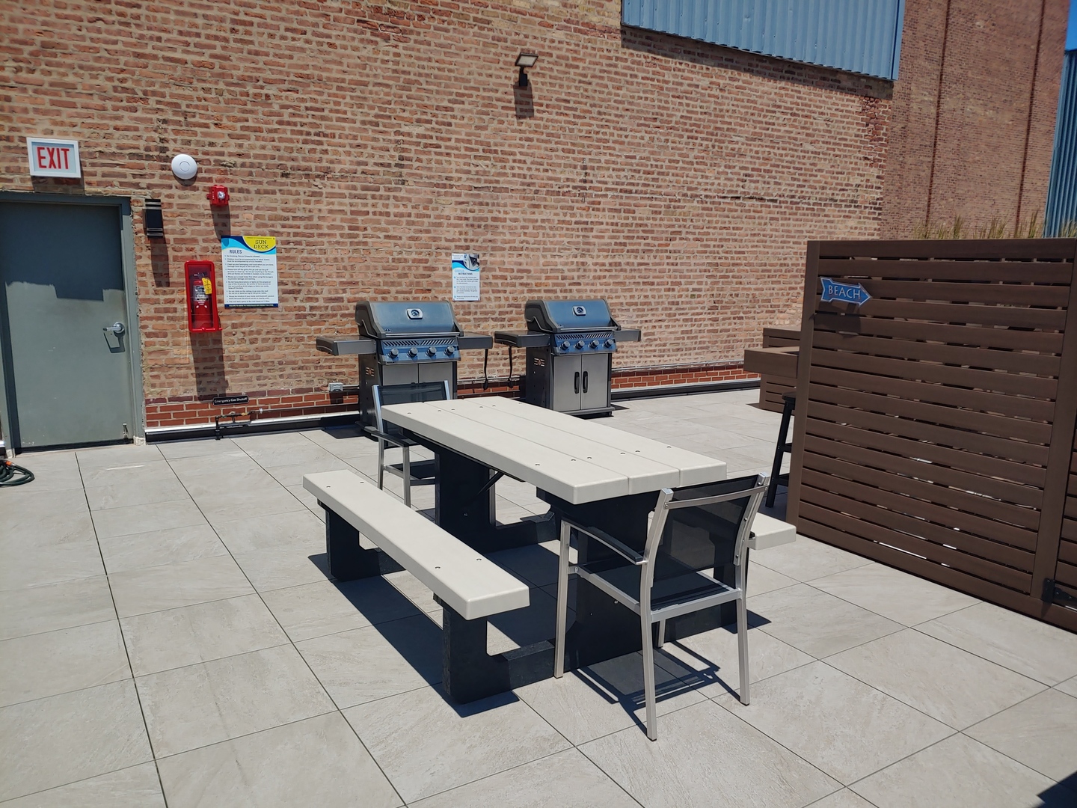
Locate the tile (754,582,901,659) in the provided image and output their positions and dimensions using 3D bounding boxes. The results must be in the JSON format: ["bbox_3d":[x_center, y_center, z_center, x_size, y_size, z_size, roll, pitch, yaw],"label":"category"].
[{"bbox_3d":[1.257,0.997,3.604,0.605,0.020,0.605,-4,11,-31],"label":"tile"}]

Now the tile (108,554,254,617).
[{"bbox_3d":[-1.772,0.903,3.858,0.600,0.024,0.600,-4,11,-33],"label":"tile"}]

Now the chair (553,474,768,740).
[{"bbox_3d":[0.443,0.645,2.849,0.560,0.875,0.570,-4,11,-32],"label":"chair"}]

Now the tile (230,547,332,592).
[{"bbox_3d":[-1.250,0.850,4.136,0.605,0.020,0.605,-4,11,-33],"label":"tile"}]

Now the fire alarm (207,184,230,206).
[{"bbox_3d":[-2.750,-1.794,6.699,0.155,0.160,0.090,-5,11,-32],"label":"fire alarm"}]

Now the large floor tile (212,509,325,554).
[{"bbox_3d":[-1.580,0.767,4.657,0.600,0.024,0.600,-4,11,-33],"label":"large floor tile"}]

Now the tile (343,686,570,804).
[{"bbox_3d":[-0.302,1.160,2.767,0.605,0.020,0.605,-5,11,-32],"label":"tile"}]

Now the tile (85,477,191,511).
[{"bbox_3d":[-2.738,0.624,5.317,0.600,0.024,0.600,-4,11,-33],"label":"tile"}]

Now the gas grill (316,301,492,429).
[{"bbox_3d":[-1.242,-0.359,7.443,1.470,1.210,0.660,-5,11,-32],"label":"gas grill"}]

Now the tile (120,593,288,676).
[{"bbox_3d":[-1.483,1.015,3.446,0.605,0.020,0.605,-5,11,-32],"label":"tile"}]

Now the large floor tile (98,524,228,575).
[{"bbox_3d":[-2.135,0.823,4.428,0.605,0.020,0.605,-5,11,-32],"label":"large floor tile"}]

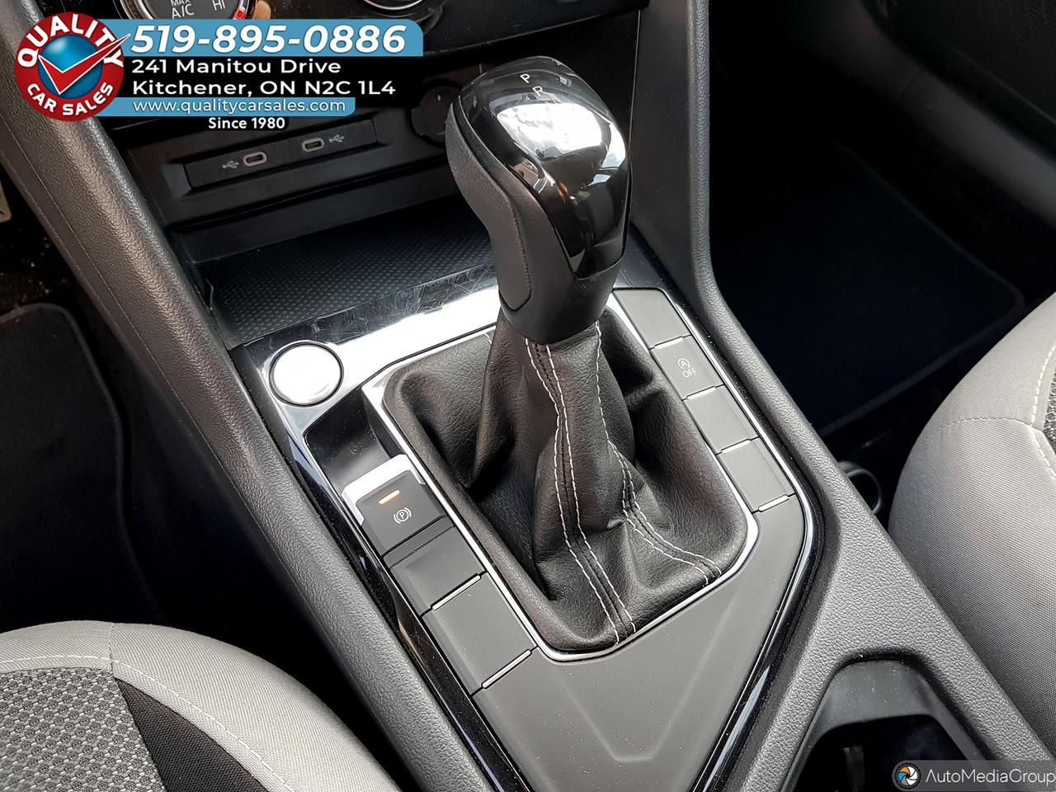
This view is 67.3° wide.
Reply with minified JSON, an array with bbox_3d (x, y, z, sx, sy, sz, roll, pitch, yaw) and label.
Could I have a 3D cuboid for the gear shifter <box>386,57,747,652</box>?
[{"bbox_3d":[0.026,-0.021,0.295,0.126,0.143,0.169,-22,64,-24],"label":"gear shifter"}]

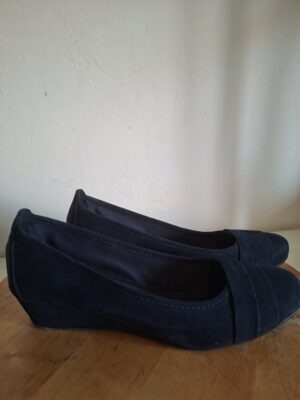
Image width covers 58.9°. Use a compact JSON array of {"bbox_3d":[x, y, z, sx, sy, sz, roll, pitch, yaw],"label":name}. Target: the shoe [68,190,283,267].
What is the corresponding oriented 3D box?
[{"bbox_3d":[0.033,0.038,0.297,0.246,0.096,0.080,1,15,3],"label":"shoe"}]

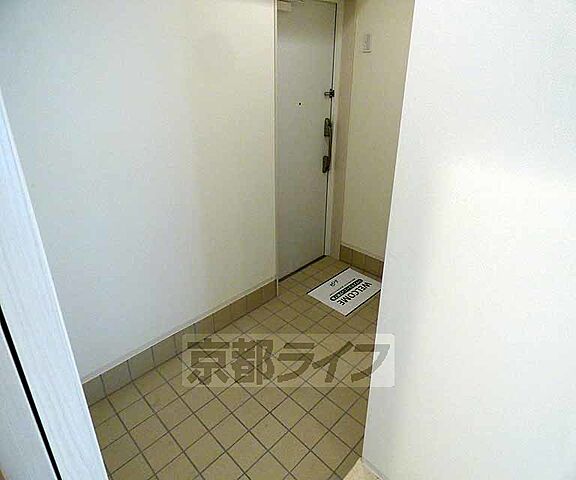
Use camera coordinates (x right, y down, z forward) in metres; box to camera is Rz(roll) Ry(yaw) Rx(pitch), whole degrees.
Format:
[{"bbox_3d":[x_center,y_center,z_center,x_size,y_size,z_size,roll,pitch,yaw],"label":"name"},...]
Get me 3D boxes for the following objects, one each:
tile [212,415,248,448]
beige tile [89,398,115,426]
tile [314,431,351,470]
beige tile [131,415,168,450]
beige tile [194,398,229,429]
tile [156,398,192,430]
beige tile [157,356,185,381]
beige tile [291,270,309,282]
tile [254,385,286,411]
[{"bbox_3d":[-0.309,1.013,1.828,0.146,0.010,0.146,25,36,39],"label":"tile"},{"bbox_3d":[-1.047,0.966,1.917,0.146,0.010,0.146,25,36,39],"label":"beige tile"},{"bbox_3d":[0.219,1.063,1.748,0.146,0.010,0.146,24,36,39],"label":"tile"},{"bbox_3d":[-0.730,1.014,1.826,0.146,0.010,0.146,25,36,39],"label":"beige tile"},{"bbox_3d":[-0.415,0.965,1.921,0.146,0.010,0.146,25,36,39],"label":"beige tile"},{"bbox_3d":[-0.630,0.966,1.926,0.145,0.010,0.145,24,36,39],"label":"tile"},{"bbox_3d":[-0.735,0.823,2.209,0.146,0.012,0.146,24,36,39],"label":"beige tile"},{"bbox_3d":[0.103,0.334,3.141,0.146,0.010,0.146,25,36,39],"label":"beige tile"},{"bbox_3d":[-0.098,0.917,2.021,0.146,0.012,0.146,24,36,39],"label":"tile"}]

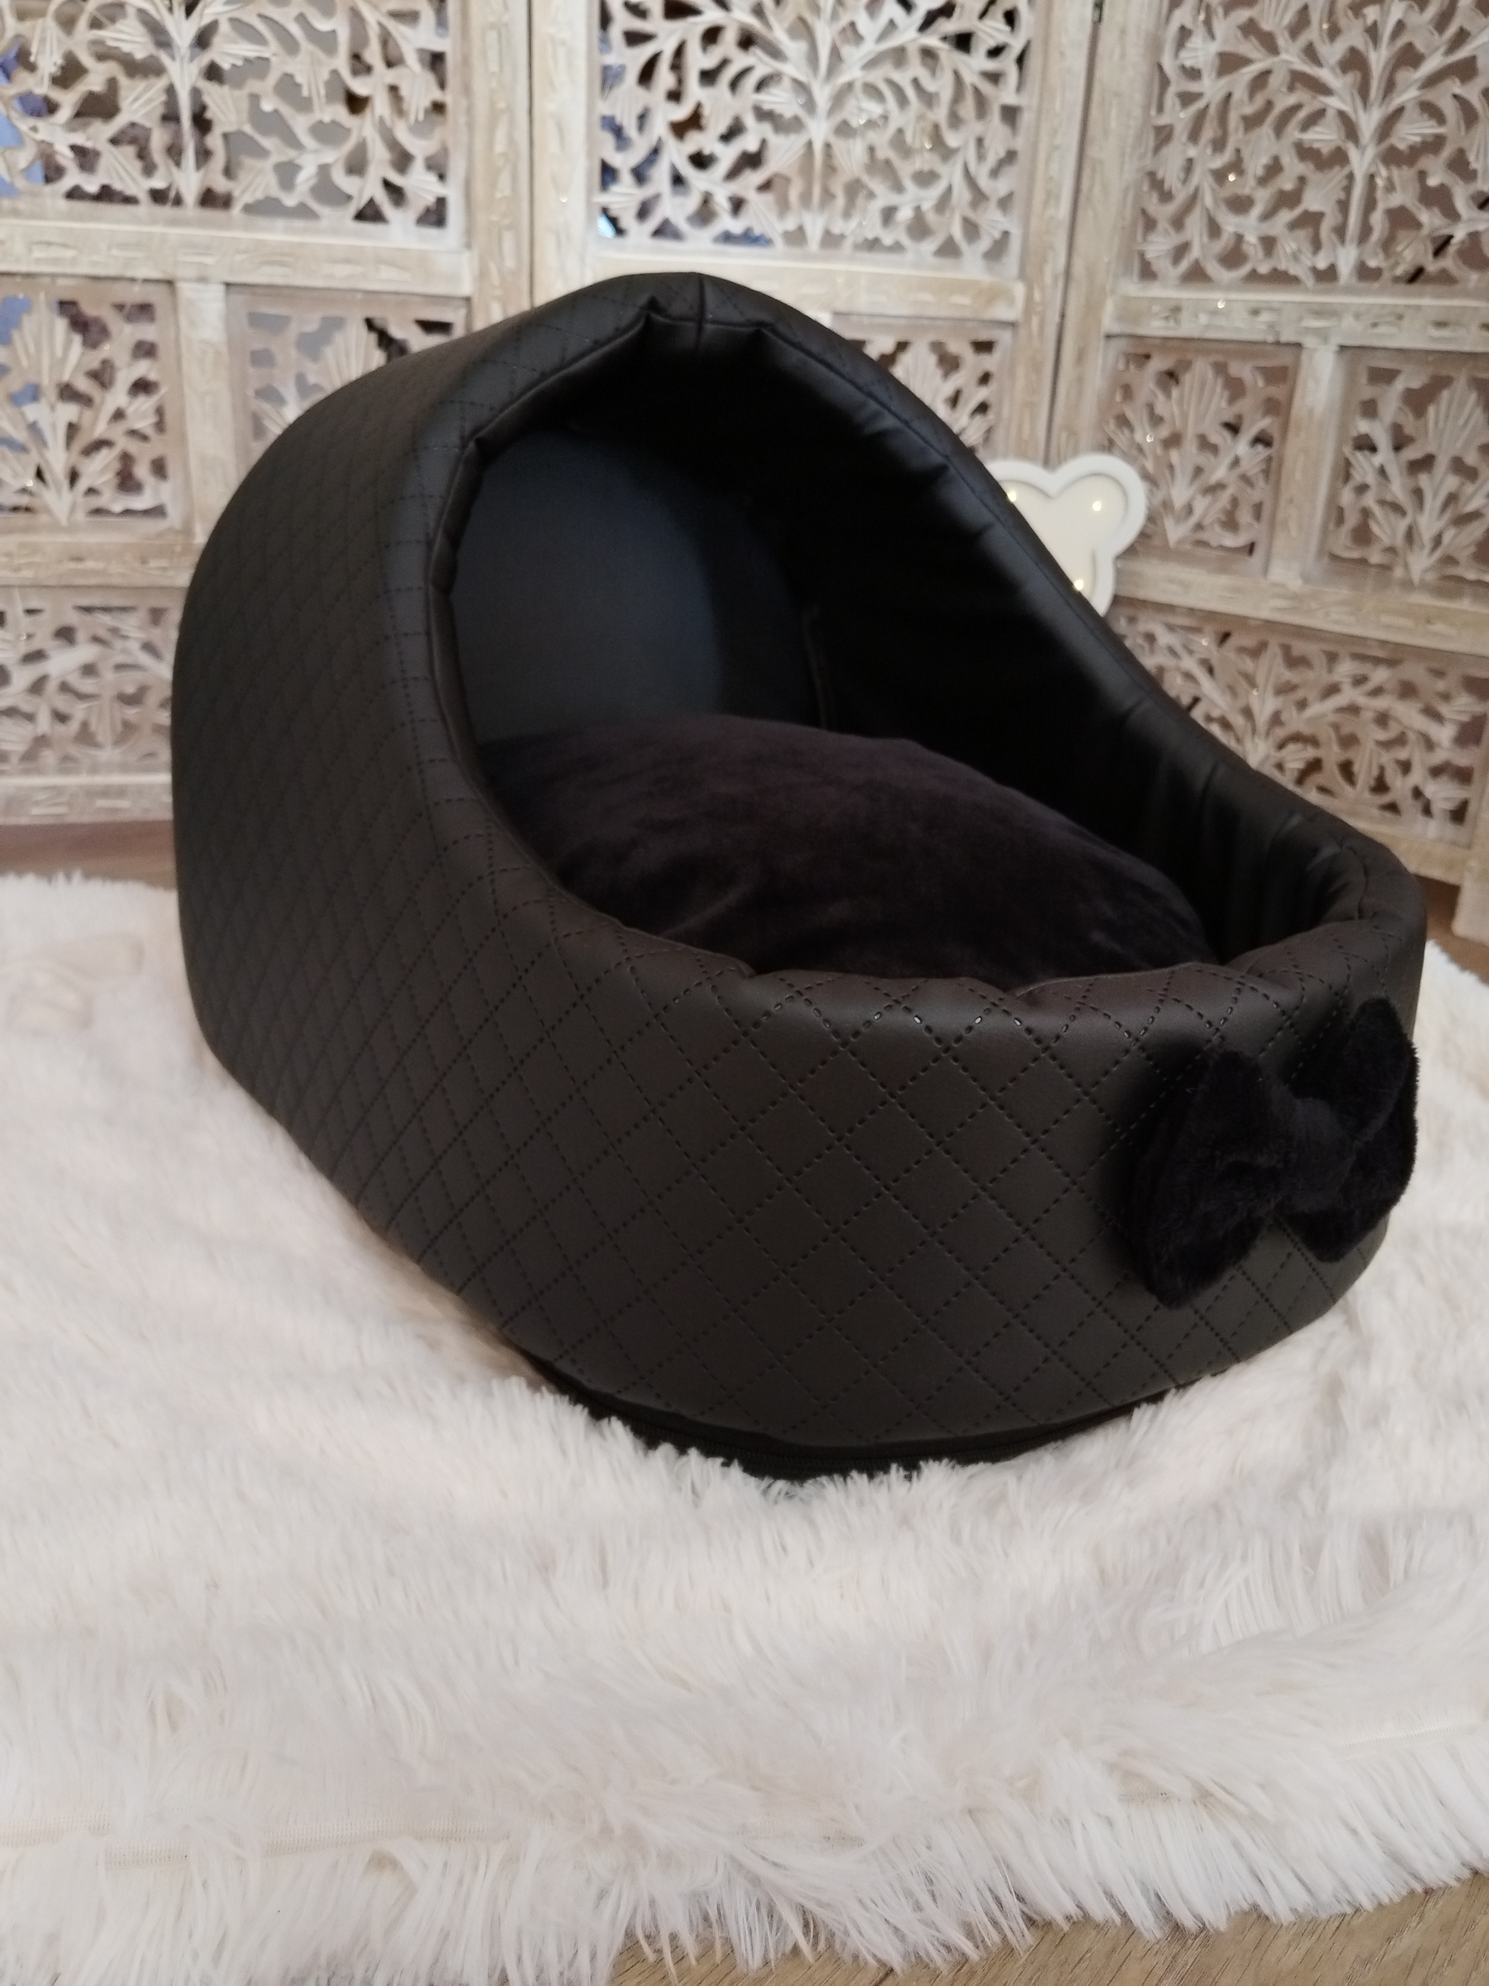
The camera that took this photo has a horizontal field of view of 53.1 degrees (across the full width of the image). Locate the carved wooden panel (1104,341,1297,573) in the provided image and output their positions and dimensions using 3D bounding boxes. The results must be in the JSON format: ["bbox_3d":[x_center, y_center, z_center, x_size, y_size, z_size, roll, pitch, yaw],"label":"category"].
[{"bbox_3d":[0.392,-0.477,1.323,0.186,0.186,0.015,22,29,38],"label":"carved wooden panel"}]

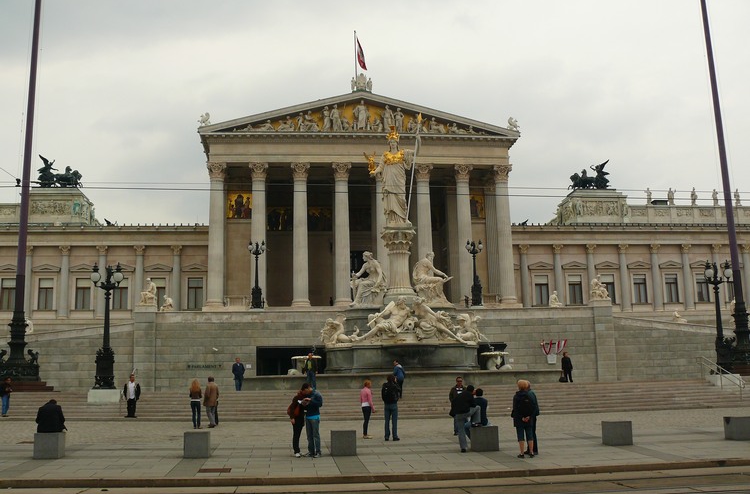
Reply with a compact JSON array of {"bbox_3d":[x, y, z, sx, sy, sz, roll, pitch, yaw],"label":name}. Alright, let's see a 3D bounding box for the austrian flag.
[{"bbox_3d":[-1.169,-17.350,68.152,0.903,3.148,0.450,0,-10,-6],"label":"austrian flag"}]

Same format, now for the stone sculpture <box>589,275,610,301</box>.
[{"bbox_3d":[15.101,2.724,50.995,1.450,1.750,1.050,0,-10,-6],"label":"stone sculpture"}]

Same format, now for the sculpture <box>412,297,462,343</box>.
[{"bbox_3d":[3.315,3.864,40.337,2.600,2.471,1.400,0,-10,-6],"label":"sculpture"}]

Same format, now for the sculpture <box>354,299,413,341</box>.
[{"bbox_3d":[0.482,3.720,38.496,2.999,2.305,1.800,-3,-10,10],"label":"sculpture"}]

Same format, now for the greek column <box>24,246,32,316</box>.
[{"bbox_3d":[-34.232,3.379,74.340,1.000,7.062,1.000,0,-10,-6],"label":"greek column"}]

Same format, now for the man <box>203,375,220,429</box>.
[{"bbox_3d":[-5.738,5.437,26.538,0.540,1.760,0.380,3,-11,-22],"label":"man"}]

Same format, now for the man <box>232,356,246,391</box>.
[{"bbox_3d":[-7.212,6.763,40.232,0.620,1.780,0.380,-1,-10,0],"label":"man"}]

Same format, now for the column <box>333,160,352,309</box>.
[{"bbox_3d":[-2.571,-0.957,59.969,1.550,11.576,1.550,0,-10,-6],"label":"column"}]

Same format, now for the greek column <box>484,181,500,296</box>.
[{"bbox_3d":[11.508,-0.307,73.632,1.400,12.383,1.400,0,-10,-6],"label":"greek column"}]

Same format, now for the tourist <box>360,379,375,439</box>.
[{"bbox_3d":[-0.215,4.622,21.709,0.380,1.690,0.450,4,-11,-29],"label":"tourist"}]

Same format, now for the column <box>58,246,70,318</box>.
[{"bbox_3d":[-27.423,3.128,66.890,1.000,6.407,1.000,0,-10,-6],"label":"column"}]

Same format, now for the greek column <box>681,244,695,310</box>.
[{"bbox_3d":[33.954,3.284,81.993,1.000,7.205,1.000,0,-9,-6],"label":"greek column"}]

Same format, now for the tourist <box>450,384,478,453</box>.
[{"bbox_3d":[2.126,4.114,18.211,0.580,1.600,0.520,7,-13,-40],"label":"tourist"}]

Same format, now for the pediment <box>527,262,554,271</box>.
[{"bbox_3d":[17.745,1.999,80.843,2.832,0.871,0.450,0,-9,-6],"label":"pediment"}]

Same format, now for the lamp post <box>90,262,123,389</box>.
[{"bbox_3d":[-10.799,3.196,30.576,1.272,5.090,1.209,0,-10,-6],"label":"lamp post"}]

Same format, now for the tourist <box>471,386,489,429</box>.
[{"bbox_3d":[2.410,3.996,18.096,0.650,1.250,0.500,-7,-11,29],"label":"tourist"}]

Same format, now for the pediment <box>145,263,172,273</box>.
[{"bbox_3d":[-20.582,1.972,72.204,2.620,0.820,0.500,0,-10,-5],"label":"pediment"}]

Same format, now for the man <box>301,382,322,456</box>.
[{"bbox_3d":[-1.461,4.114,18.006,0.420,1.670,0.540,7,-13,-40],"label":"man"}]

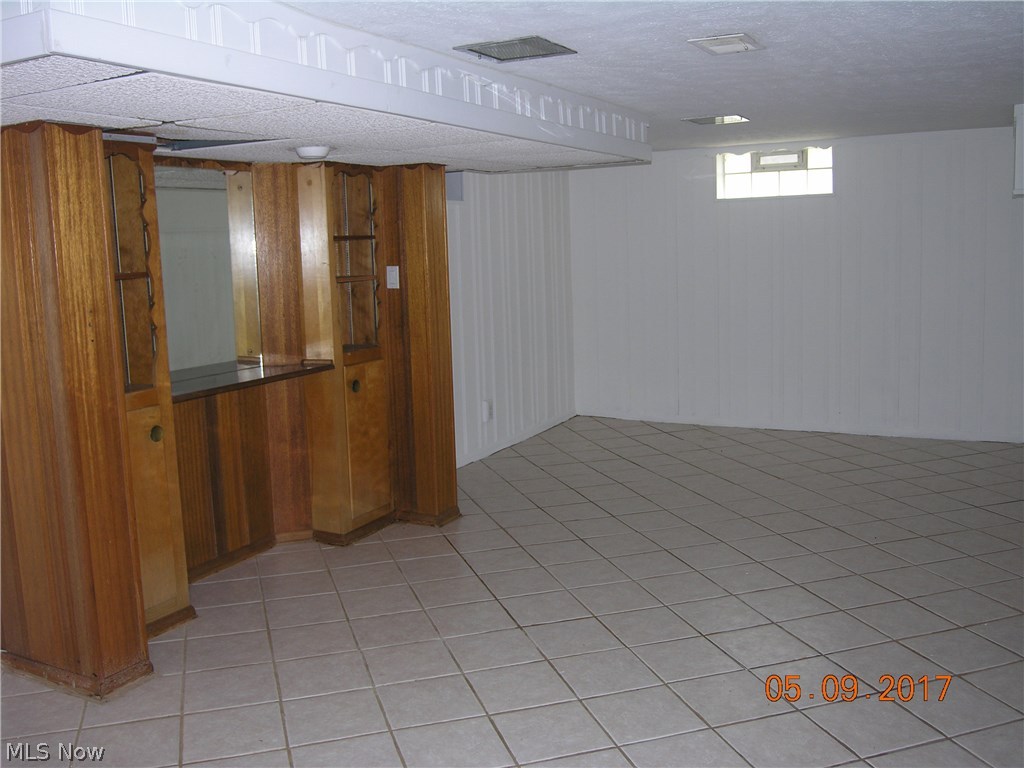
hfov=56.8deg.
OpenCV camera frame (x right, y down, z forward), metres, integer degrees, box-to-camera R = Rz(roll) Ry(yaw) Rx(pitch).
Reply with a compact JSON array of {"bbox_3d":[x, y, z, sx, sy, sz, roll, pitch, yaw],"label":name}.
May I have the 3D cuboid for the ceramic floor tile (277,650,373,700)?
[{"bbox_3d":[-0.653,1.006,3.267,0.302,0.010,0.302,-4,9,-17],"label":"ceramic floor tile"}]

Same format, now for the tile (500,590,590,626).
[{"bbox_3d":[0.136,0.911,3.838,0.303,0.010,0.303,-4,9,-17],"label":"tile"}]

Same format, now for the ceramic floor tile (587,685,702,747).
[{"bbox_3d":[0.410,1.034,2.955,0.302,0.010,0.302,-4,9,-17],"label":"ceramic floor tile"}]

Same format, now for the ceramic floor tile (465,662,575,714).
[{"bbox_3d":[0.025,1.013,3.155,0.302,0.010,0.302,-4,9,-17],"label":"ceramic floor tile"}]

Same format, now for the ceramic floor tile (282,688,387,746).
[{"bbox_3d":[-0.564,1.058,3.006,0.302,0.010,0.302,-4,9,-17],"label":"ceramic floor tile"}]

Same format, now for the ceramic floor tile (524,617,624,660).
[{"bbox_3d":[0.228,0.952,3.538,0.302,0.010,0.302,-4,9,-17],"label":"ceramic floor tile"}]

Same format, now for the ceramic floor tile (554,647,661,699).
[{"bbox_3d":[0.323,0.999,3.271,0.302,0.010,0.302,-4,9,-17],"label":"ceramic floor tile"}]

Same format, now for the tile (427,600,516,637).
[{"bbox_3d":[-0.165,0.930,3.738,0.302,0.010,0.302,-4,9,-17],"label":"tile"}]

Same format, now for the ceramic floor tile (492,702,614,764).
[{"bbox_3d":[0.120,1.062,2.886,0.304,0.010,0.304,-4,9,-17],"label":"ceramic floor tile"}]

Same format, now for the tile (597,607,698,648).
[{"bbox_3d":[0.522,0.932,3.636,0.303,0.010,0.303,-4,9,-17],"label":"tile"}]

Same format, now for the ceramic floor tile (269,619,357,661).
[{"bbox_3d":[-0.747,0.970,3.568,0.303,0.010,0.303,-4,9,-17],"label":"ceramic floor tile"}]

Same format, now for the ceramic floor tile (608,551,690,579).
[{"bbox_3d":[0.632,0.829,4.313,0.303,0.010,0.303,-4,9,-17],"label":"ceramic floor tile"}]

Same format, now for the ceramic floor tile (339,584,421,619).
[{"bbox_3d":[-0.549,0.908,3.939,0.302,0.010,0.302,-4,9,-17],"label":"ceramic floor tile"}]

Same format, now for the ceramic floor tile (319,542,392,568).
[{"bbox_3d":[-0.743,0.830,4.562,0.304,0.010,0.304,-4,9,-17],"label":"ceramic floor tile"}]

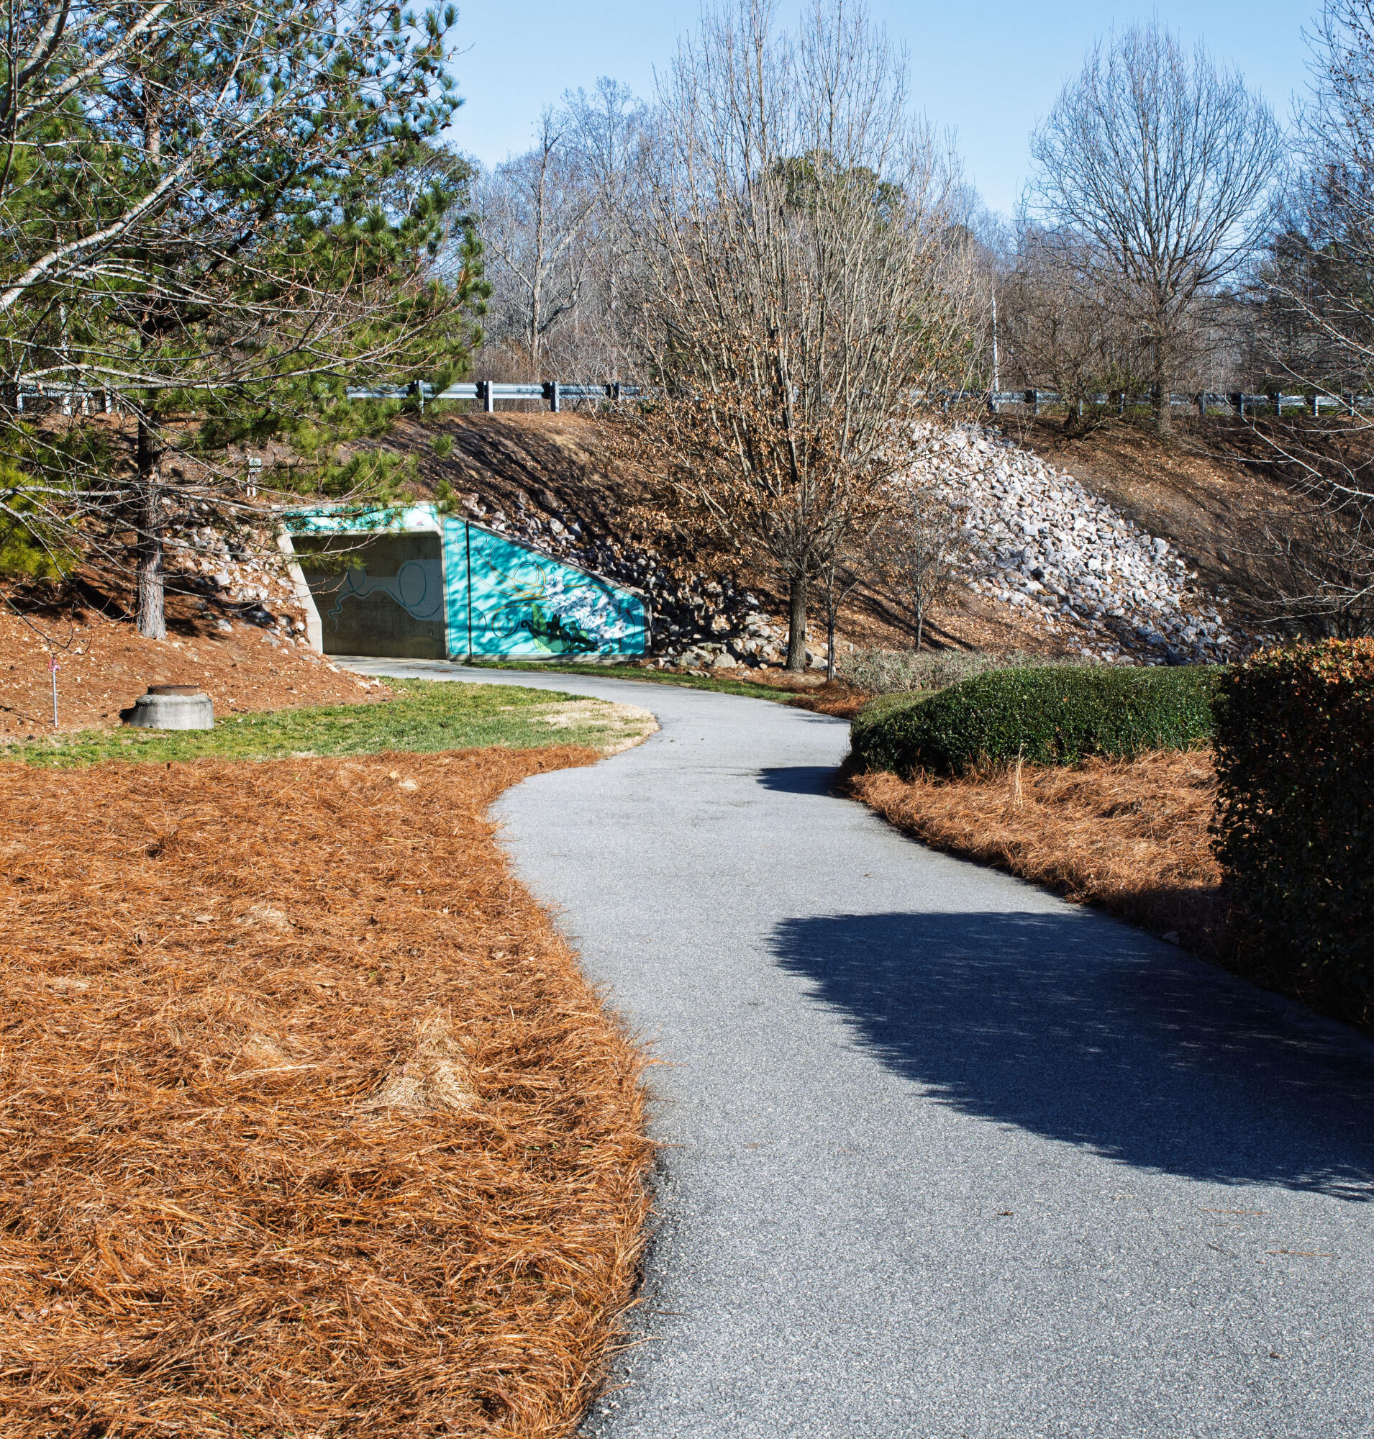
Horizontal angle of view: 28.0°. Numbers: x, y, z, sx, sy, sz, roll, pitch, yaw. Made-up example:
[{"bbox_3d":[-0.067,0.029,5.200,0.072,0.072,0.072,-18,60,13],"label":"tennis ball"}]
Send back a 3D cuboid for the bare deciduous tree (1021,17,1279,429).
[{"bbox_3d":[12.381,-12.923,73.100,6.600,10.500,6.600,-1,3,0],"label":"bare deciduous tree"}]

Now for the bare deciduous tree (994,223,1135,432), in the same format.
[{"bbox_3d":[9.774,-10.104,71.200,3.600,5.300,3.600,-1,3,0],"label":"bare deciduous tree"}]

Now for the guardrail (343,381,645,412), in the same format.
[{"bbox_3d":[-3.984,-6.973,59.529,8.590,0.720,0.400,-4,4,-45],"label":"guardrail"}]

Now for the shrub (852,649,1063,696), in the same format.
[{"bbox_3d":[3.607,-0.633,36.300,3.100,0.620,1.700,-1,3,0],"label":"shrub"}]

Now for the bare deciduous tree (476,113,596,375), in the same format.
[{"bbox_3d":[-5.503,-16.944,100.000,4.400,10.500,4.400,-1,3,0],"label":"bare deciduous tree"}]

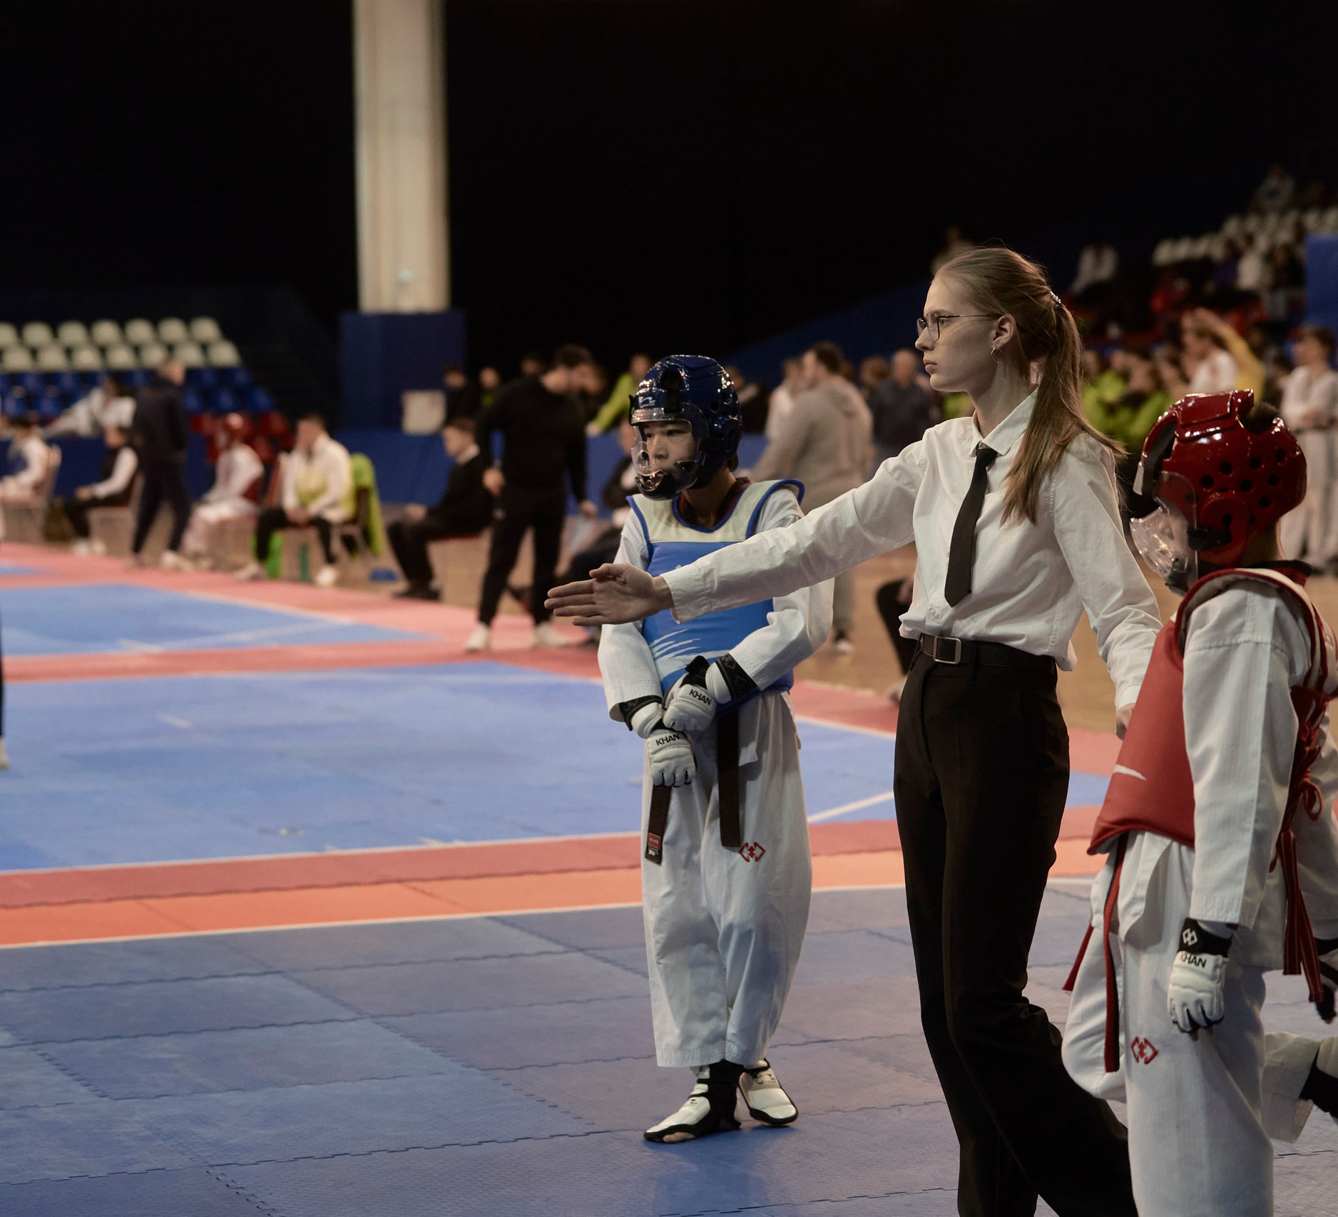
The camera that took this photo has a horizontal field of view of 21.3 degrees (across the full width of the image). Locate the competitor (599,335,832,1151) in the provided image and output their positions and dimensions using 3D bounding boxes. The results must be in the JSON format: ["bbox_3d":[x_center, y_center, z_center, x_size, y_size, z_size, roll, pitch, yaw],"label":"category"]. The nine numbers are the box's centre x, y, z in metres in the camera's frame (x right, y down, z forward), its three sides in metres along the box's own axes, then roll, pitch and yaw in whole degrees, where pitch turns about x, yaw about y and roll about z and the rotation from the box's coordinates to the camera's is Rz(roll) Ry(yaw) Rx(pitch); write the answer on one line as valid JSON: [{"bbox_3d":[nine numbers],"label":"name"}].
[{"bbox_3d":[0.091,0.256,6.970,0.460,1.510,0.360,0,4,12],"label":"competitor"}]

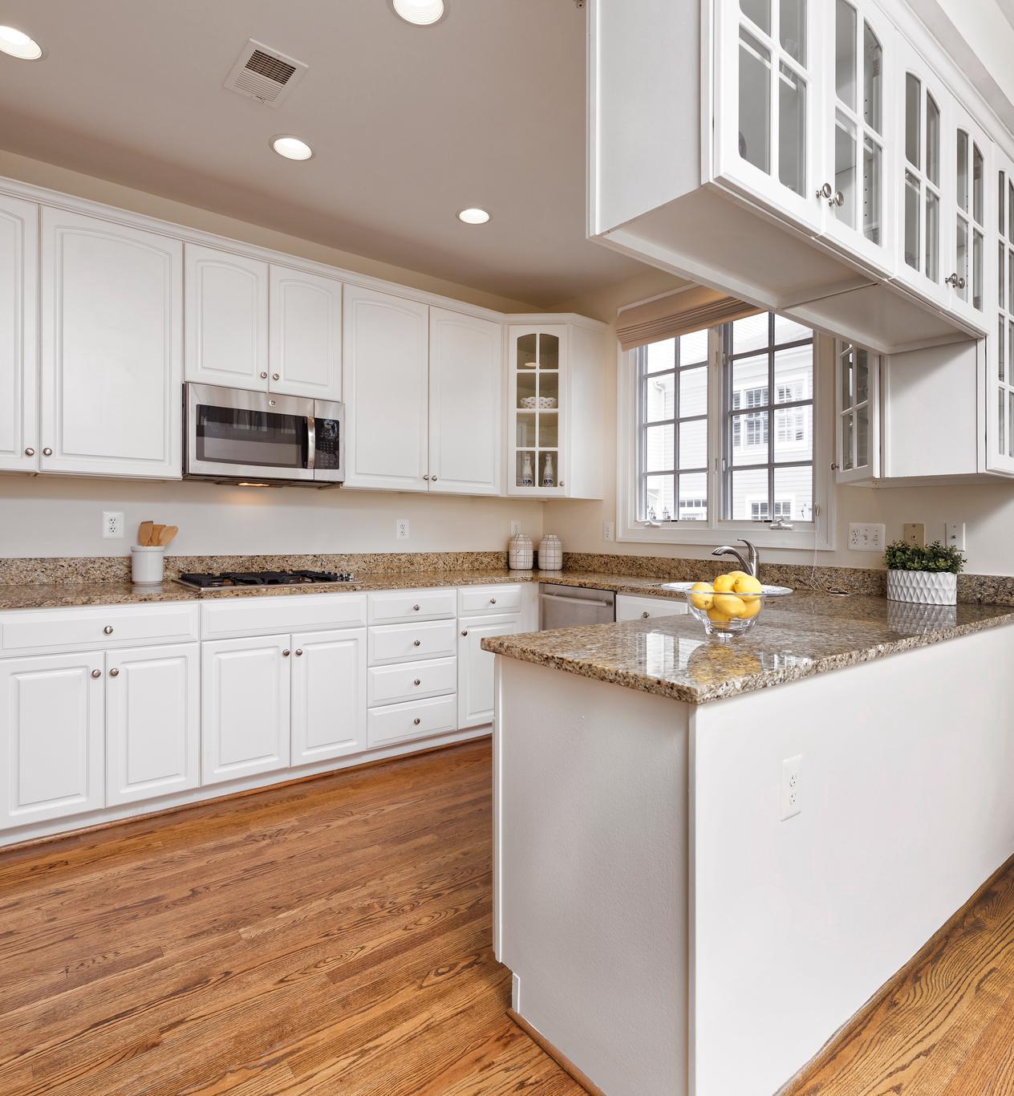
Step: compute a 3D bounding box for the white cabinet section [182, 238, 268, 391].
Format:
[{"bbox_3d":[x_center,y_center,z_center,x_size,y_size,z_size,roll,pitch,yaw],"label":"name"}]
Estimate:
[{"bbox_3d":[-1.415,-1.072,3.135,0.382,0.617,0.330,0,1,-38],"label":"white cabinet section"}]

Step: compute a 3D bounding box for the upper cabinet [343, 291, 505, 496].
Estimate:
[{"bbox_3d":[-0.530,-0.854,3.770,1.060,1.070,0.330,0,1,-38],"label":"upper cabinet"}]

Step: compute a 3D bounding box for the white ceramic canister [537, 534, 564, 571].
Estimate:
[{"bbox_3d":[0.294,0.032,4.280,0.160,0.243,0.160,0,1,0],"label":"white ceramic canister"}]

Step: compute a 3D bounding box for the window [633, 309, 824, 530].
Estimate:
[{"bbox_3d":[1.177,-0.743,3.596,0.100,1.280,1.155,0,1,-39],"label":"window"}]

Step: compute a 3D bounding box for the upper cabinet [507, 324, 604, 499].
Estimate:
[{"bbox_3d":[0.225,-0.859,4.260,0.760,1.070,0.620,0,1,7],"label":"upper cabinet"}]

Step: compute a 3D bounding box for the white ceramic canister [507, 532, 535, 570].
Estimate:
[{"bbox_3d":[0.099,0.028,4.280,0.160,0.243,0.160,0,1,-38],"label":"white ceramic canister"}]

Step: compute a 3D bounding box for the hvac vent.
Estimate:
[{"bbox_3d":[-0.847,-1.639,2.234,0.195,0.020,0.290,0,1,-39],"label":"hvac vent"}]

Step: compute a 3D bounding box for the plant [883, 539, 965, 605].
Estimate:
[{"bbox_3d":[1.744,0.095,2.686,0.140,0.249,0.265,0,1,-39],"label":"plant"}]

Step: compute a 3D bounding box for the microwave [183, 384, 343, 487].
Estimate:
[{"bbox_3d":[-1.250,-0.538,3.231,0.755,0.426,0.410,0,1,-39],"label":"microwave"}]

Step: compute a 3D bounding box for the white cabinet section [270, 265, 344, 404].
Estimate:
[{"bbox_3d":[-1.115,-1.074,3.369,0.380,0.617,0.330,0,1,-38],"label":"white cabinet section"}]

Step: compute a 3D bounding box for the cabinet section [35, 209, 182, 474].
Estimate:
[{"bbox_3d":[-1.773,-0.844,2.857,0.526,1.068,0.330,0,1,-38],"label":"cabinet section"}]

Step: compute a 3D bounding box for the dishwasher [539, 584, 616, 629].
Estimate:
[{"bbox_3d":[0.613,0.648,3.734,0.600,0.850,0.598,0,1,-39],"label":"dishwasher"}]

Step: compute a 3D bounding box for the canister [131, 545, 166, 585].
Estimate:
[{"bbox_3d":[-1.691,0.076,3.013,0.142,0.168,0.142,0,1,-39],"label":"canister"}]

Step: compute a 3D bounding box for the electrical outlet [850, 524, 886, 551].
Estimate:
[{"bbox_3d":[1.619,-0.045,2.877,0.009,0.120,0.153,0,1,-38],"label":"electrical outlet"}]

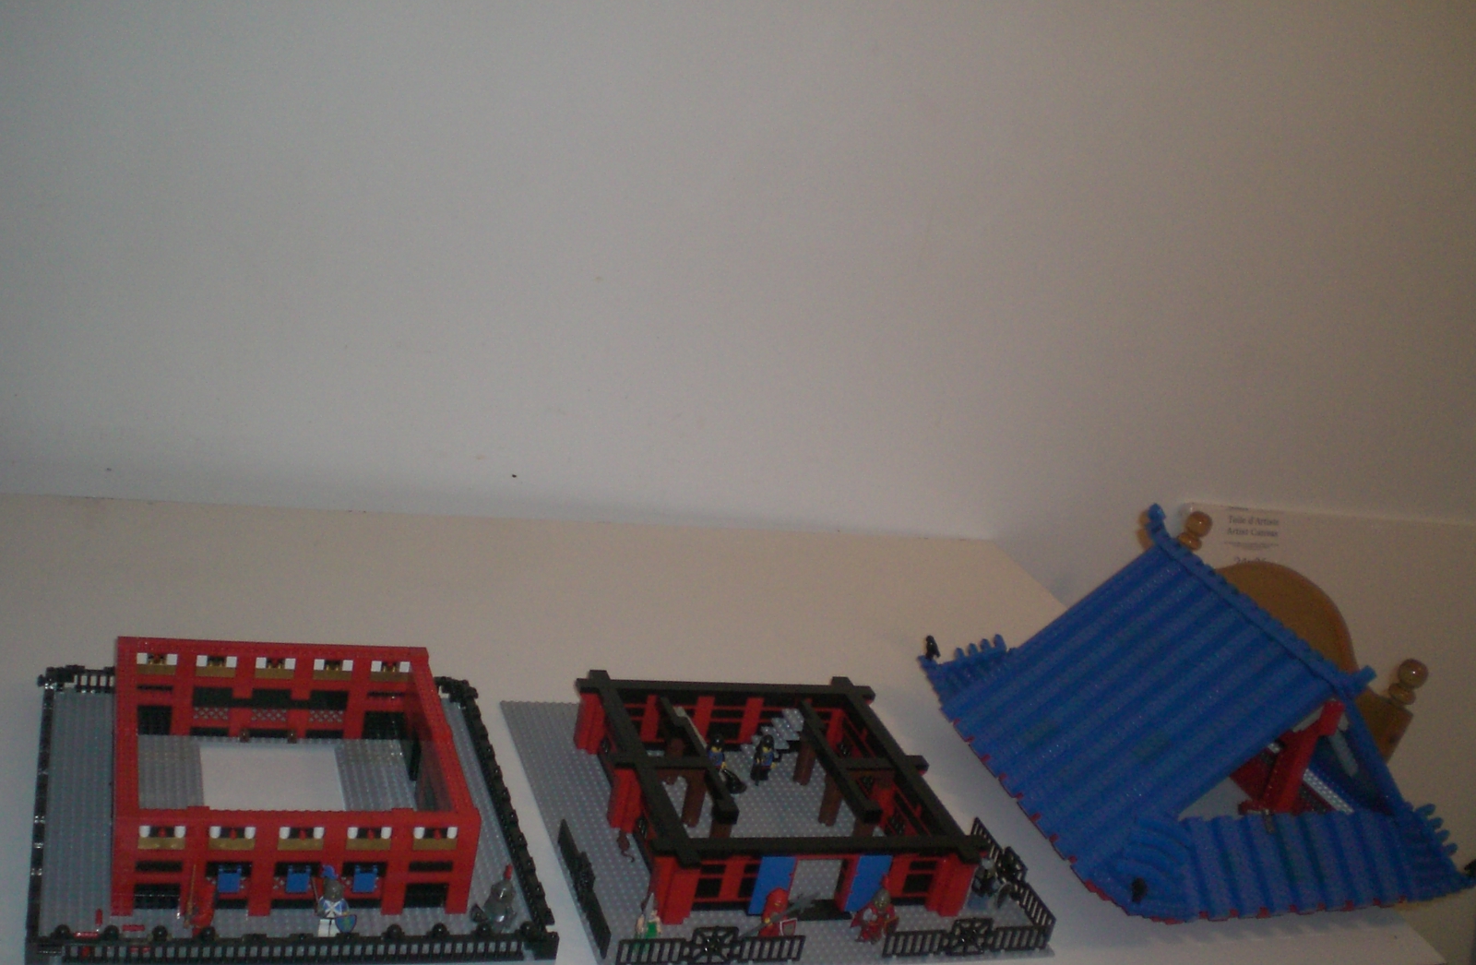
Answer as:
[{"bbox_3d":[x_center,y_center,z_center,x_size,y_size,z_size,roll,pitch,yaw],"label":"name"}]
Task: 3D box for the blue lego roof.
[{"bbox_3d":[0.443,0.197,1.510,0.384,0.234,0.394,5,22,-22],"label":"blue lego roof"}]

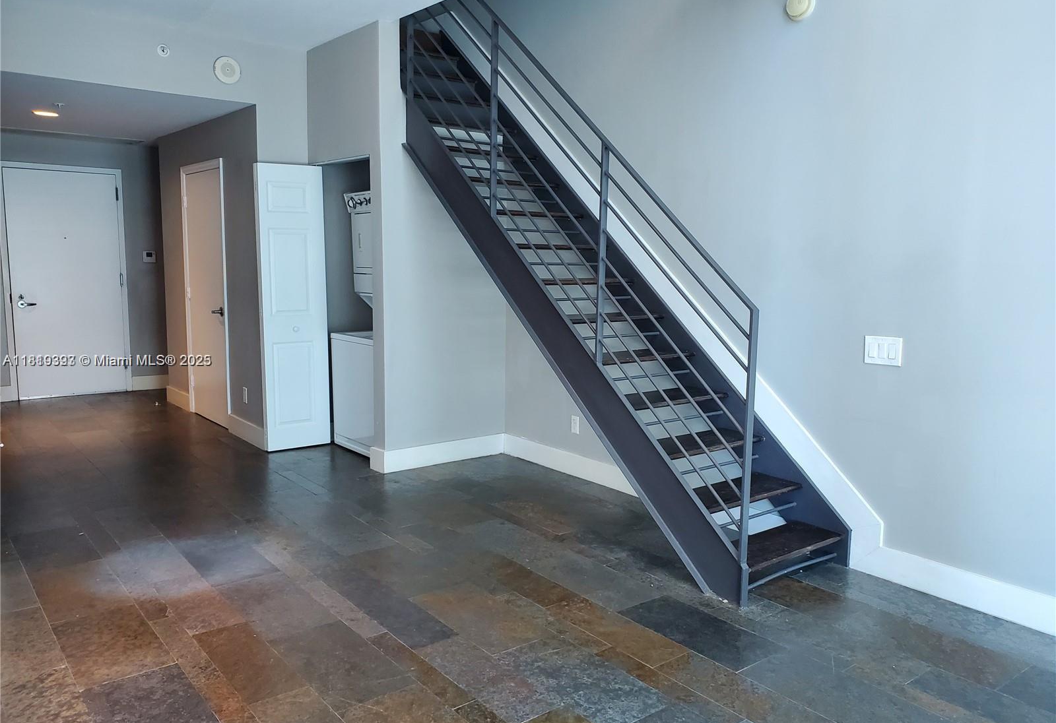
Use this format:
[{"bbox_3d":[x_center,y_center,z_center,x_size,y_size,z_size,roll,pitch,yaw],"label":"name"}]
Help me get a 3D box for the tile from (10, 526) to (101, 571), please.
[{"bbox_3d":[-2.262,0.900,3.796,0.297,0.014,0.591,-5,9,-39],"label":"tile"}]

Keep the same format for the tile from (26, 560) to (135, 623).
[{"bbox_3d":[-1.886,0.963,3.332,0.297,0.014,0.605,-5,9,-39],"label":"tile"}]

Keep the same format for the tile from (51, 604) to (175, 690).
[{"bbox_3d":[-1.543,1.043,2.932,0.299,0.011,0.601,-5,9,-38],"label":"tile"}]

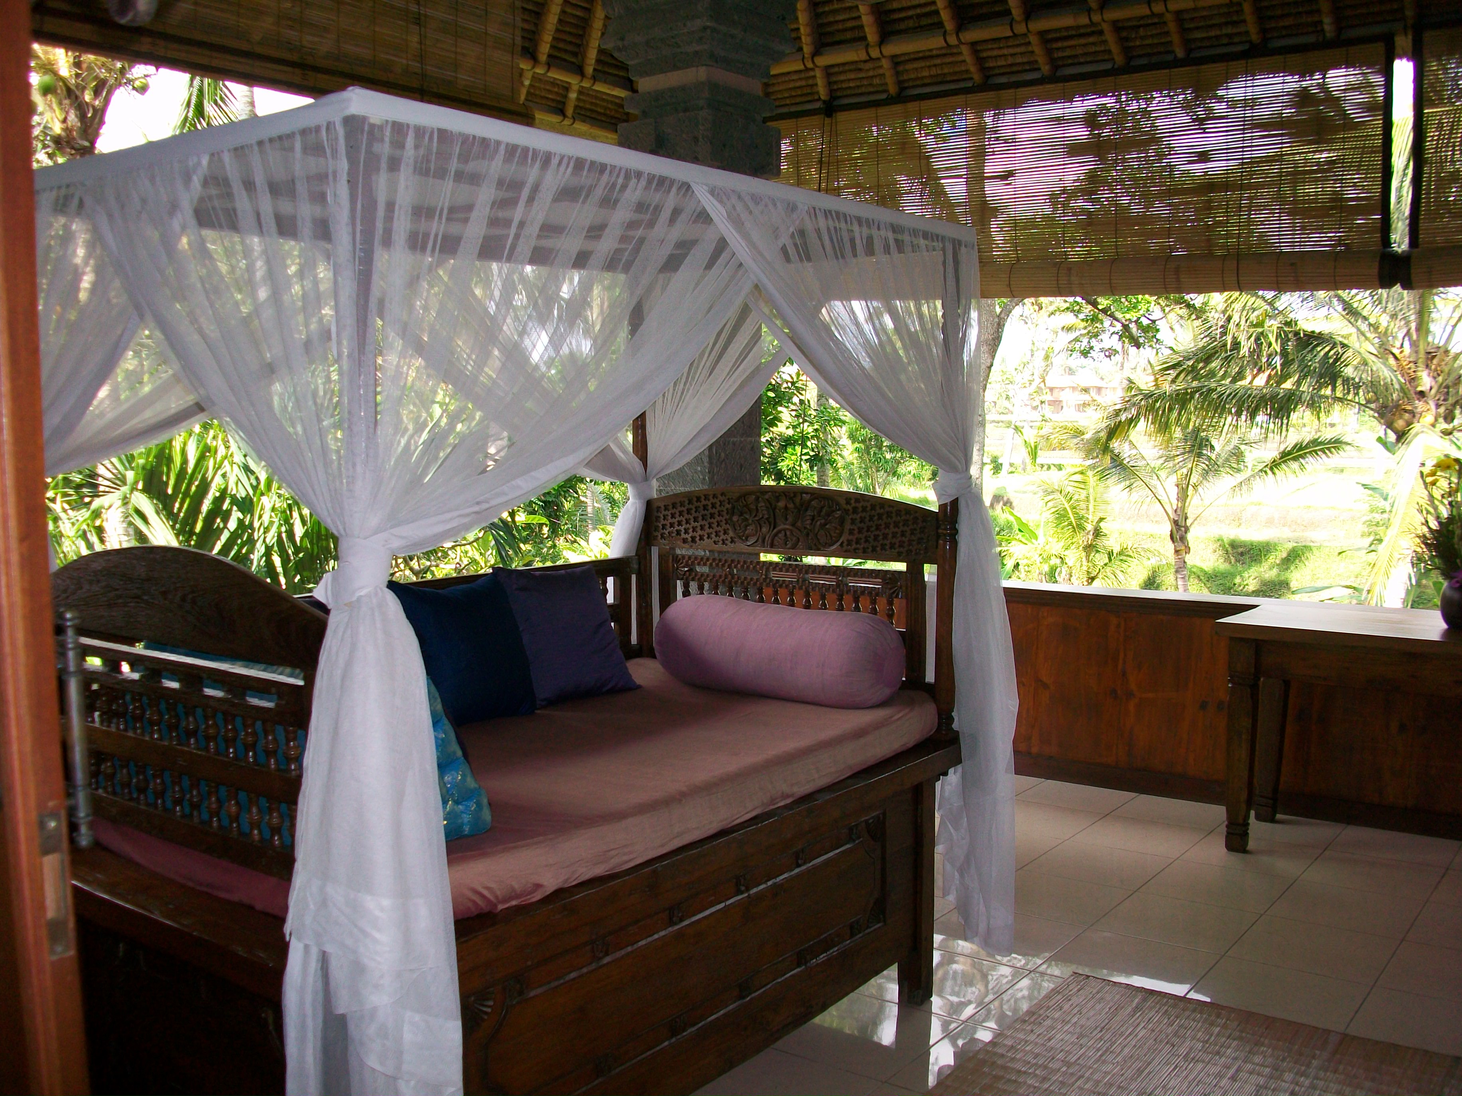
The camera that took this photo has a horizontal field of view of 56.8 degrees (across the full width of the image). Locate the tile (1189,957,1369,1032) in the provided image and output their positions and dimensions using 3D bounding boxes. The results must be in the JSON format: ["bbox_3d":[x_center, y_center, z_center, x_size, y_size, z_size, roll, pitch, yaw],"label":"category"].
[{"bbox_3d":[1.446,1.193,3.586,0.400,0.010,0.400,2,6,37],"label":"tile"}]

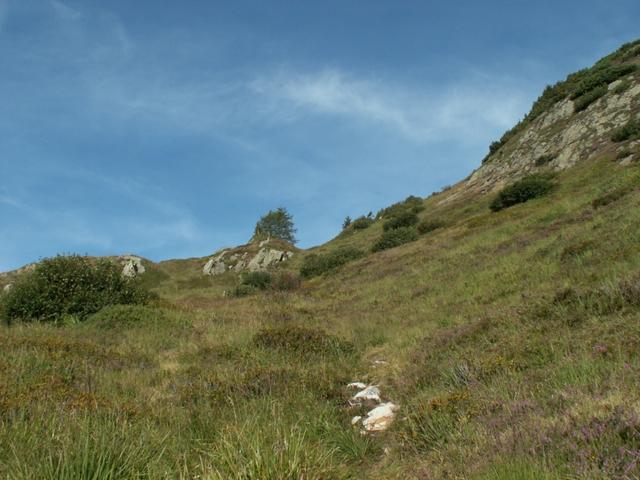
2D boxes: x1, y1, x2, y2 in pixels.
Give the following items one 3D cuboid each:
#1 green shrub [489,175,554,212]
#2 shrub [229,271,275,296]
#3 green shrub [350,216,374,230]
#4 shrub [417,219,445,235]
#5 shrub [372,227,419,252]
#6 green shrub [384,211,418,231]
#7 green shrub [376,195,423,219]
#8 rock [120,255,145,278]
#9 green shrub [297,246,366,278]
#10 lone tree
[{"bbox_3d":[11.521,-2.659,37.000,3.513,1.935,2.635,-1,-3,17],"label":"green shrub"},{"bbox_3d":[-2.752,1.748,26.000,1.774,0.982,1.331,0,-3,-6],"label":"shrub"},{"bbox_3d":[3.612,-1.402,55.000,1.958,1.119,1.665,0,-3,4],"label":"green shrub"},{"bbox_3d":[7.684,-0.939,45.000,1.869,1.046,1.495,0,-3,10],"label":"shrub"},{"bbox_3d":[4.784,-0.032,41.000,2.798,1.549,2.098,0,-3,7],"label":"shrub"},{"bbox_3d":[5.722,-1.386,46.000,2.457,1.336,1.965,0,-3,7],"label":"green shrub"},{"bbox_3d":[6.344,-2.640,51.000,3.632,1.778,2.724,0,-3,7],"label":"green shrub"},{"bbox_3d":[-7.823,1.106,27.000,0.961,0.941,0.769,1,-3,-16],"label":"rock"},{"bbox_3d":[0.586,1.147,33.000,3.231,1.534,2.100,0,-3,1],"label":"green shrub"},{"bbox_3d":[-2.953,-0.974,42.000,2.742,2.257,2.605,0,-3,-4],"label":"lone tree"}]

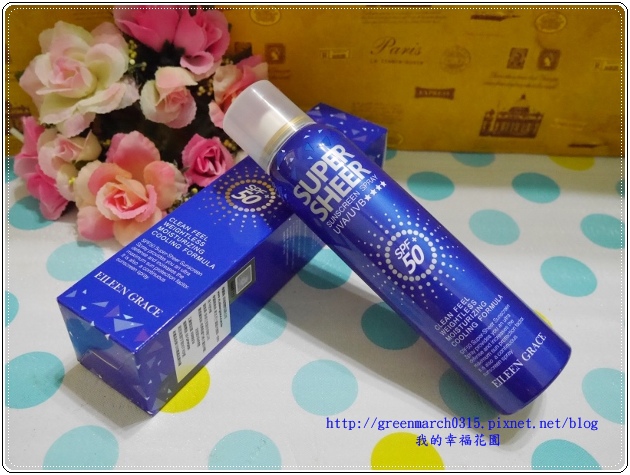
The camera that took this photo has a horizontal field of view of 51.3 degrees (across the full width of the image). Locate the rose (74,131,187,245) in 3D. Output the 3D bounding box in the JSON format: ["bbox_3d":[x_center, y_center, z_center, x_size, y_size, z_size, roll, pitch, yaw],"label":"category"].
[{"bbox_3d":[-0.102,-0.027,0.362,0.063,0.060,0.040,-10,8,-12],"label":"rose"}]

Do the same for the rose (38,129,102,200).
[{"bbox_3d":[-0.140,-0.041,0.376,0.037,0.041,0.032,-4,0,-6],"label":"rose"}]

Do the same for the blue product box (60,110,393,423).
[{"bbox_3d":[-0.036,-0.001,0.355,0.049,0.047,0.200,27,49,24],"label":"blue product box"}]

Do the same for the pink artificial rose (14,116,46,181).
[{"bbox_3d":[-0.166,-0.051,0.388,0.026,0.036,0.028,12,8,10],"label":"pink artificial rose"}]

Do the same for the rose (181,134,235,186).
[{"bbox_3d":[-0.060,-0.043,0.372,0.031,0.031,0.028,-7,7,-9],"label":"rose"}]

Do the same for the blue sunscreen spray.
[{"bbox_3d":[0.030,-0.004,0.312,0.199,0.044,0.044,44,89,8],"label":"blue sunscreen spray"}]

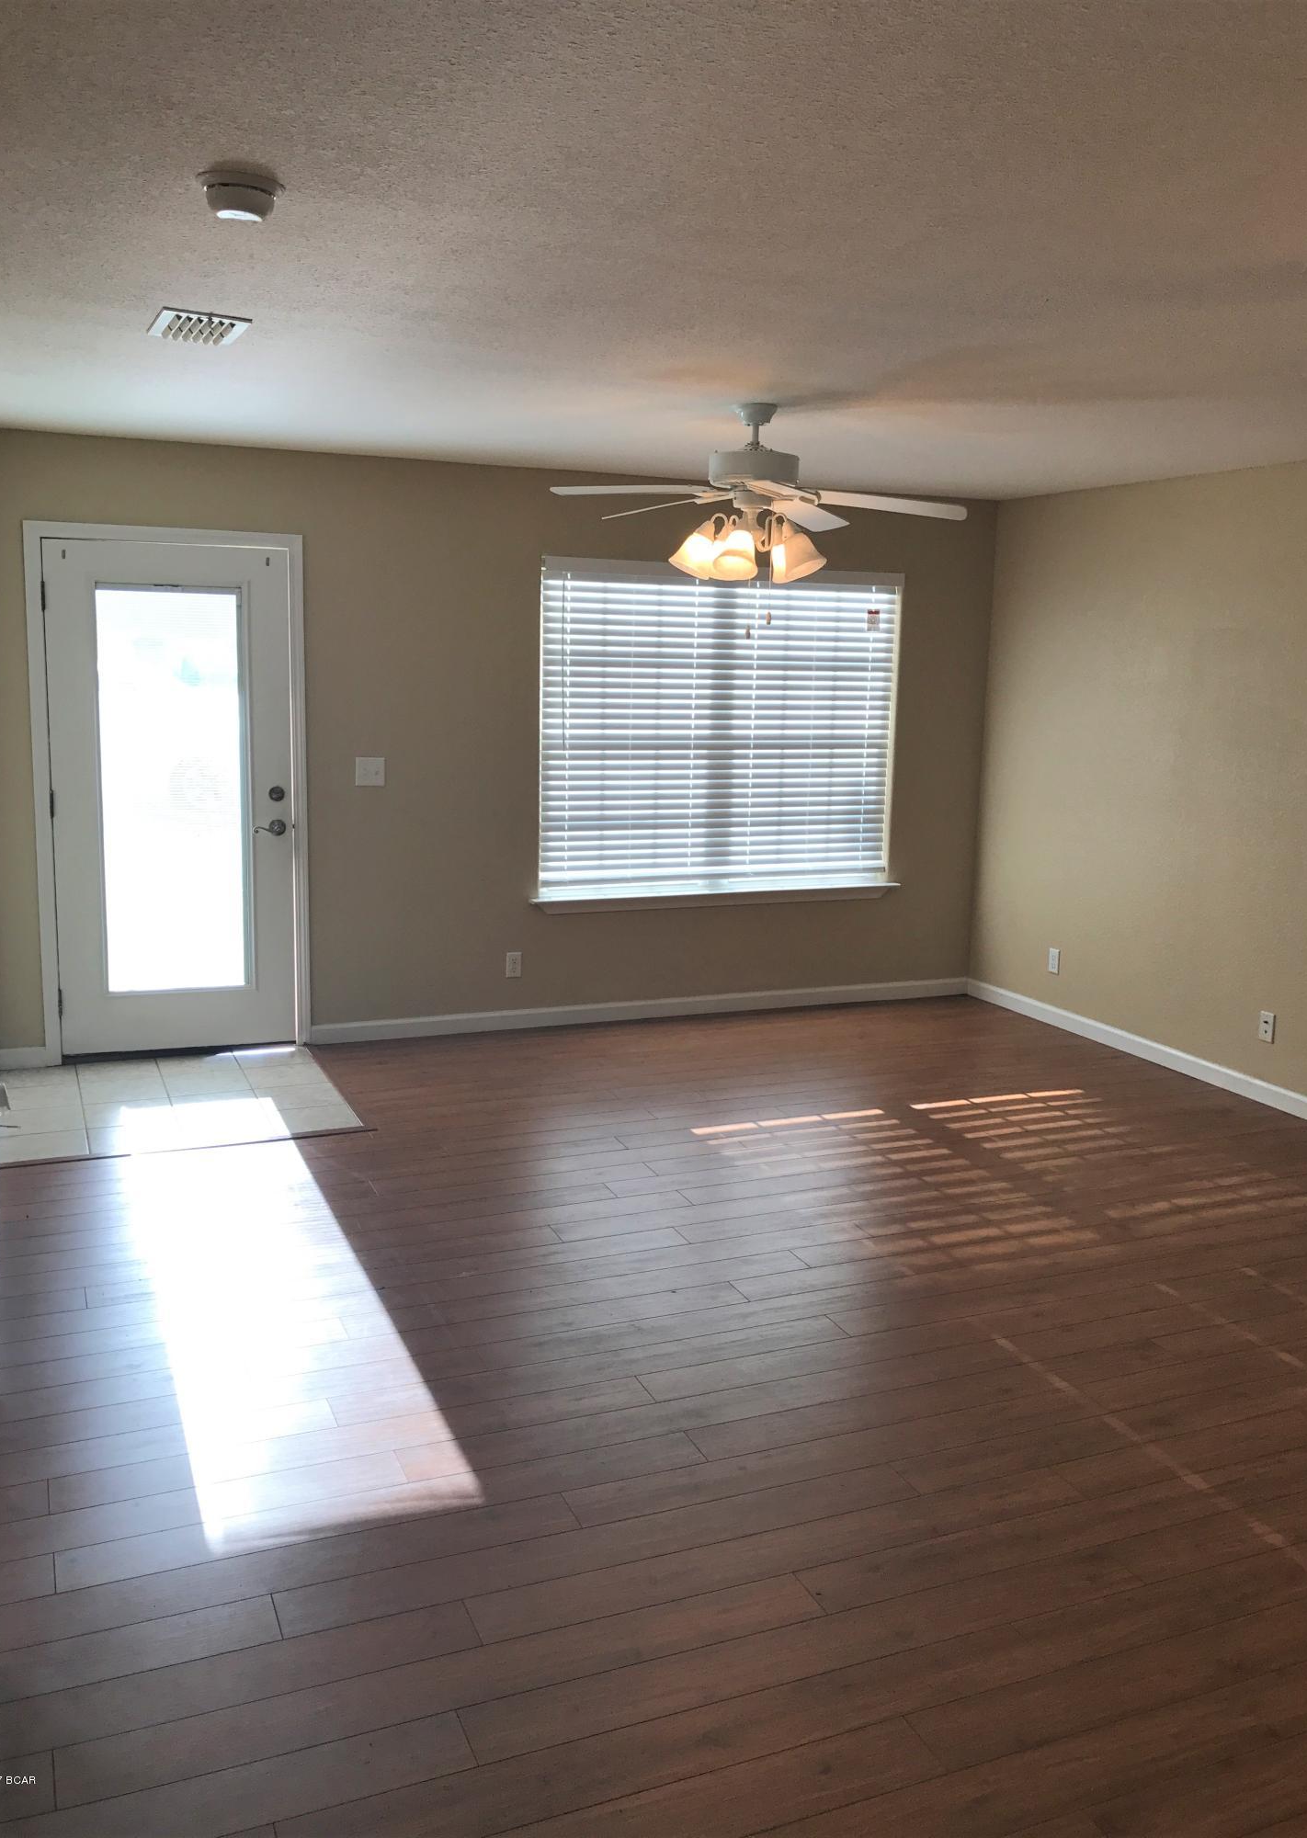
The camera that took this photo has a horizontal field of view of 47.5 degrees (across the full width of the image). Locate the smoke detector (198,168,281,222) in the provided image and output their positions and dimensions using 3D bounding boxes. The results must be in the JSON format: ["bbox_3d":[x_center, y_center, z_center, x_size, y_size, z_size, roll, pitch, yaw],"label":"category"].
[{"bbox_3d":[-0.700,-1.220,2.525,0.146,0.050,0.146,-3,11,-23],"label":"smoke detector"}]

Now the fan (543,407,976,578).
[{"bbox_3d":[0.295,-1.334,4.685,1.300,0.535,1.300,-3,11,-23],"label":"fan"}]

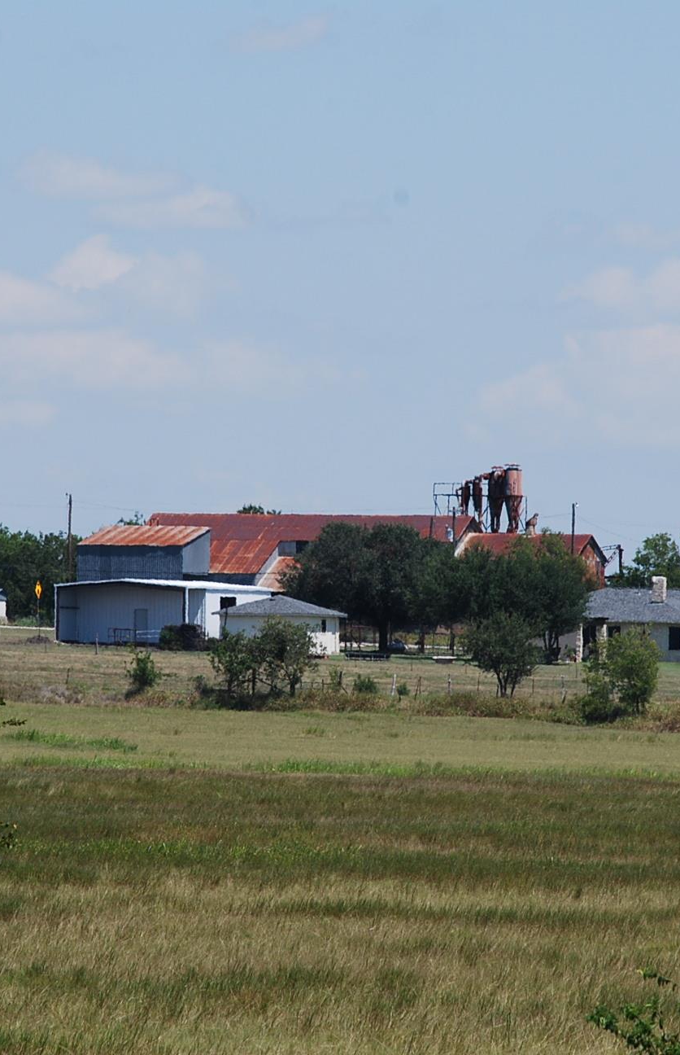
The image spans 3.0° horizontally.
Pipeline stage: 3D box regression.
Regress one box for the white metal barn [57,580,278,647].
[{"bbox_3d":[-11.423,5.430,853.000,9.400,4.250,12.800,0,0,25],"label":"white metal barn"}]

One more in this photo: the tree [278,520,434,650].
[{"bbox_3d":[1.345,3.836,845.000,9.730,8.310,9.250,0,0,0],"label":"tree"}]

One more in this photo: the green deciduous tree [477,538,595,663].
[{"bbox_3d":[12.680,4.630,860.000,7.490,8.290,7.120,0,0,0],"label":"green deciduous tree"}]

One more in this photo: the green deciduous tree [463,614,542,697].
[{"bbox_3d":[8.800,6.890,715.000,4.150,4.690,3.940,0,0,0],"label":"green deciduous tree"}]

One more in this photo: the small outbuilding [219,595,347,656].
[{"bbox_3d":[-3.980,6.610,886.000,8.790,4.020,8.200,0,0,0],"label":"small outbuilding"}]

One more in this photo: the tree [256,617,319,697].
[{"bbox_3d":[-3.035,7.357,745.000,3.630,4.530,3.450,0,0,0],"label":"tree"}]

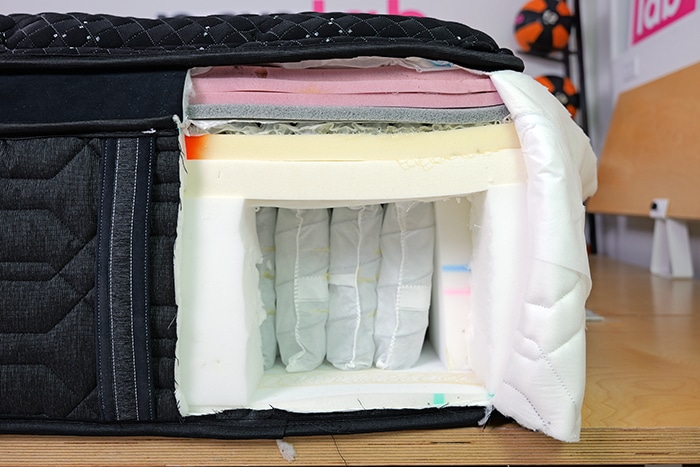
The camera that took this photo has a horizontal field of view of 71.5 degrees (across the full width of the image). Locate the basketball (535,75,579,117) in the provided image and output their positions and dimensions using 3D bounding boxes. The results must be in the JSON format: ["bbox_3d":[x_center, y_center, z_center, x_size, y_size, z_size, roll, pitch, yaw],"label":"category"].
[{"bbox_3d":[0.838,-0.544,2.050,0.237,0.237,0.237,1,3,22],"label":"basketball"}]

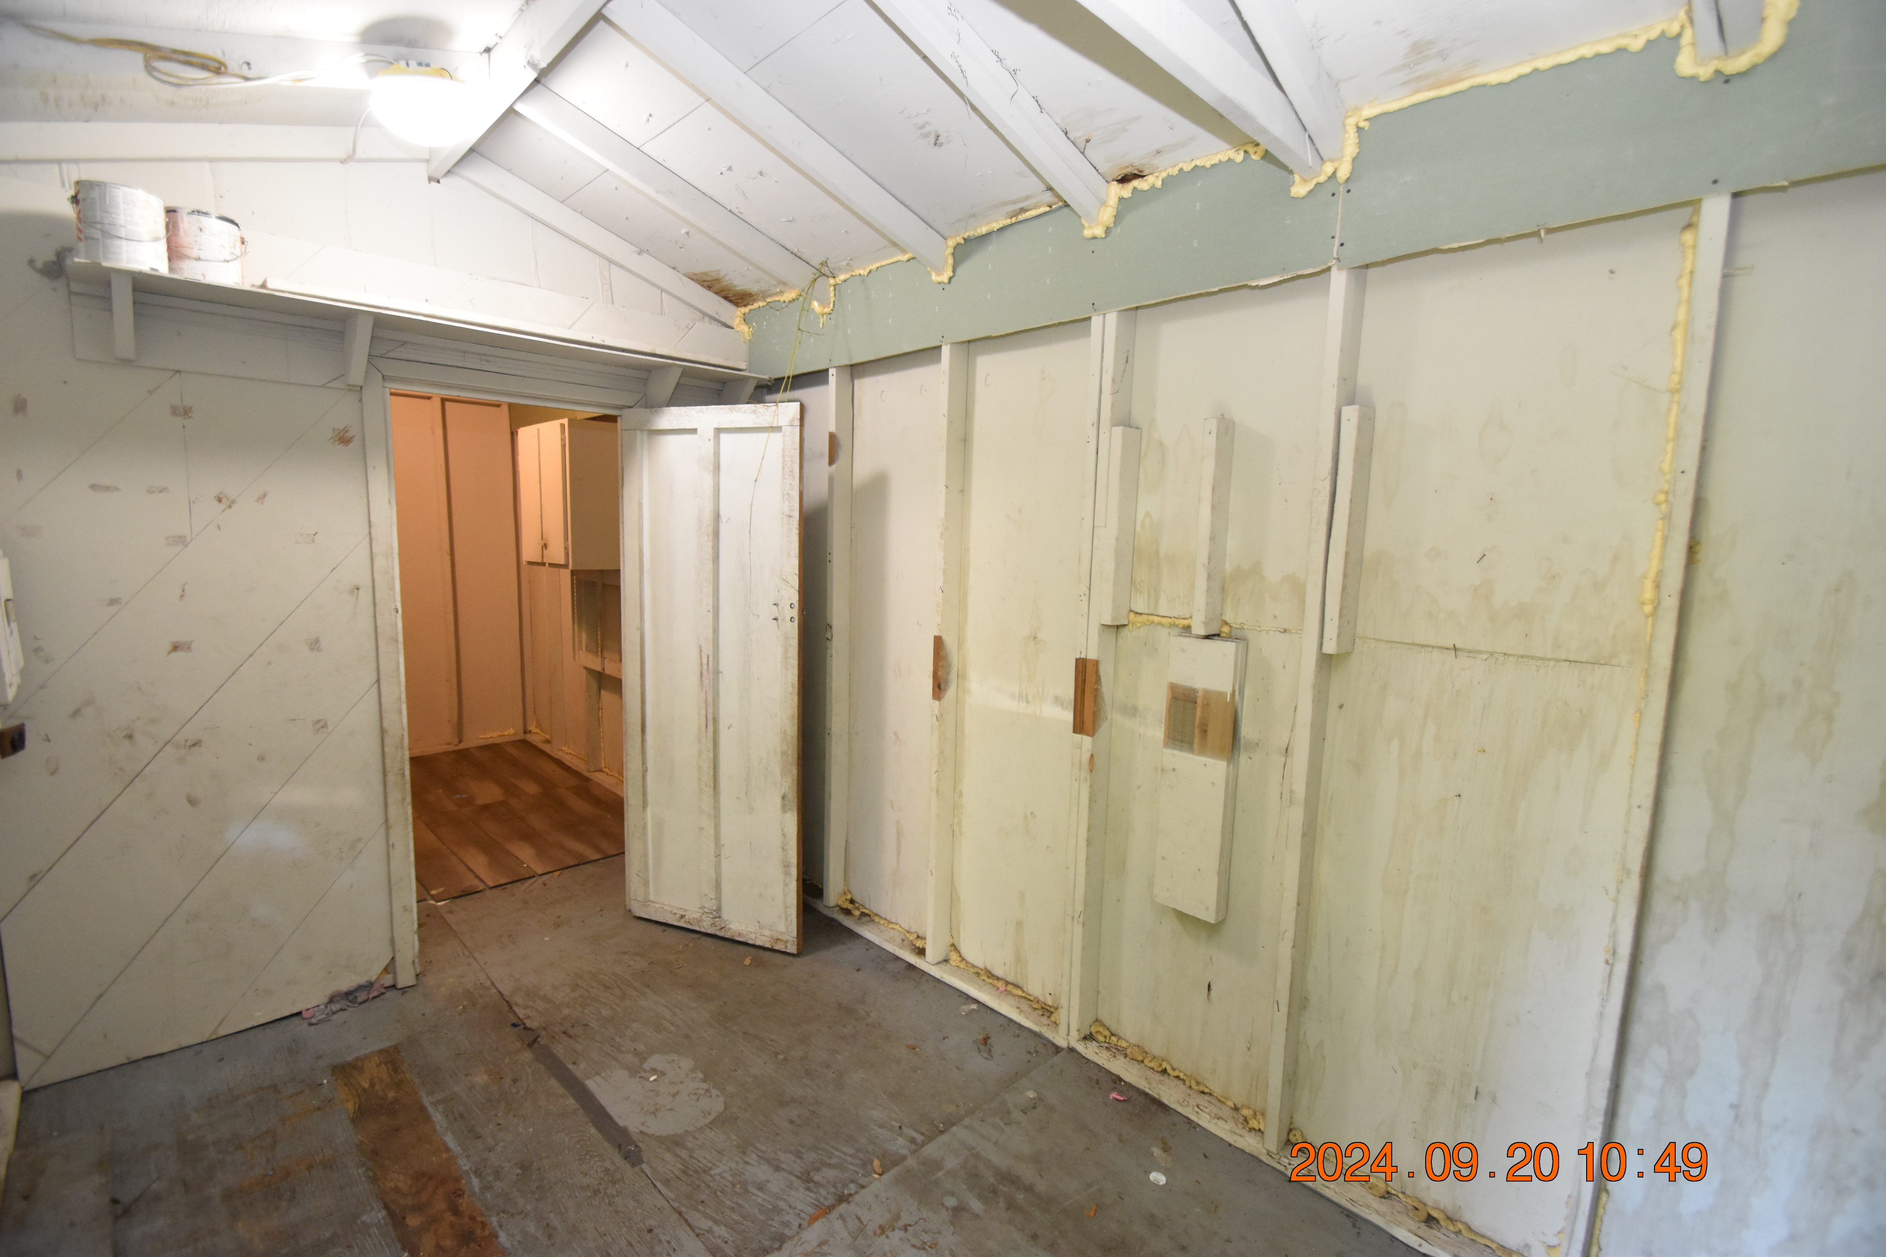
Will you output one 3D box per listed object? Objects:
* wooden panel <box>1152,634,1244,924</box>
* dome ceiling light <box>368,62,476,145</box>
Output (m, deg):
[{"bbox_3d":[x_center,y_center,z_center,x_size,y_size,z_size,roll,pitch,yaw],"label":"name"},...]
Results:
[{"bbox_3d":[0.698,0.405,2.145,0.070,0.760,0.185,-5,9,-44],"label":"wooden panel"},{"bbox_3d":[-1.281,-1.274,1.957,0.240,0.125,0.240,-18,18,-41],"label":"dome ceiling light"}]

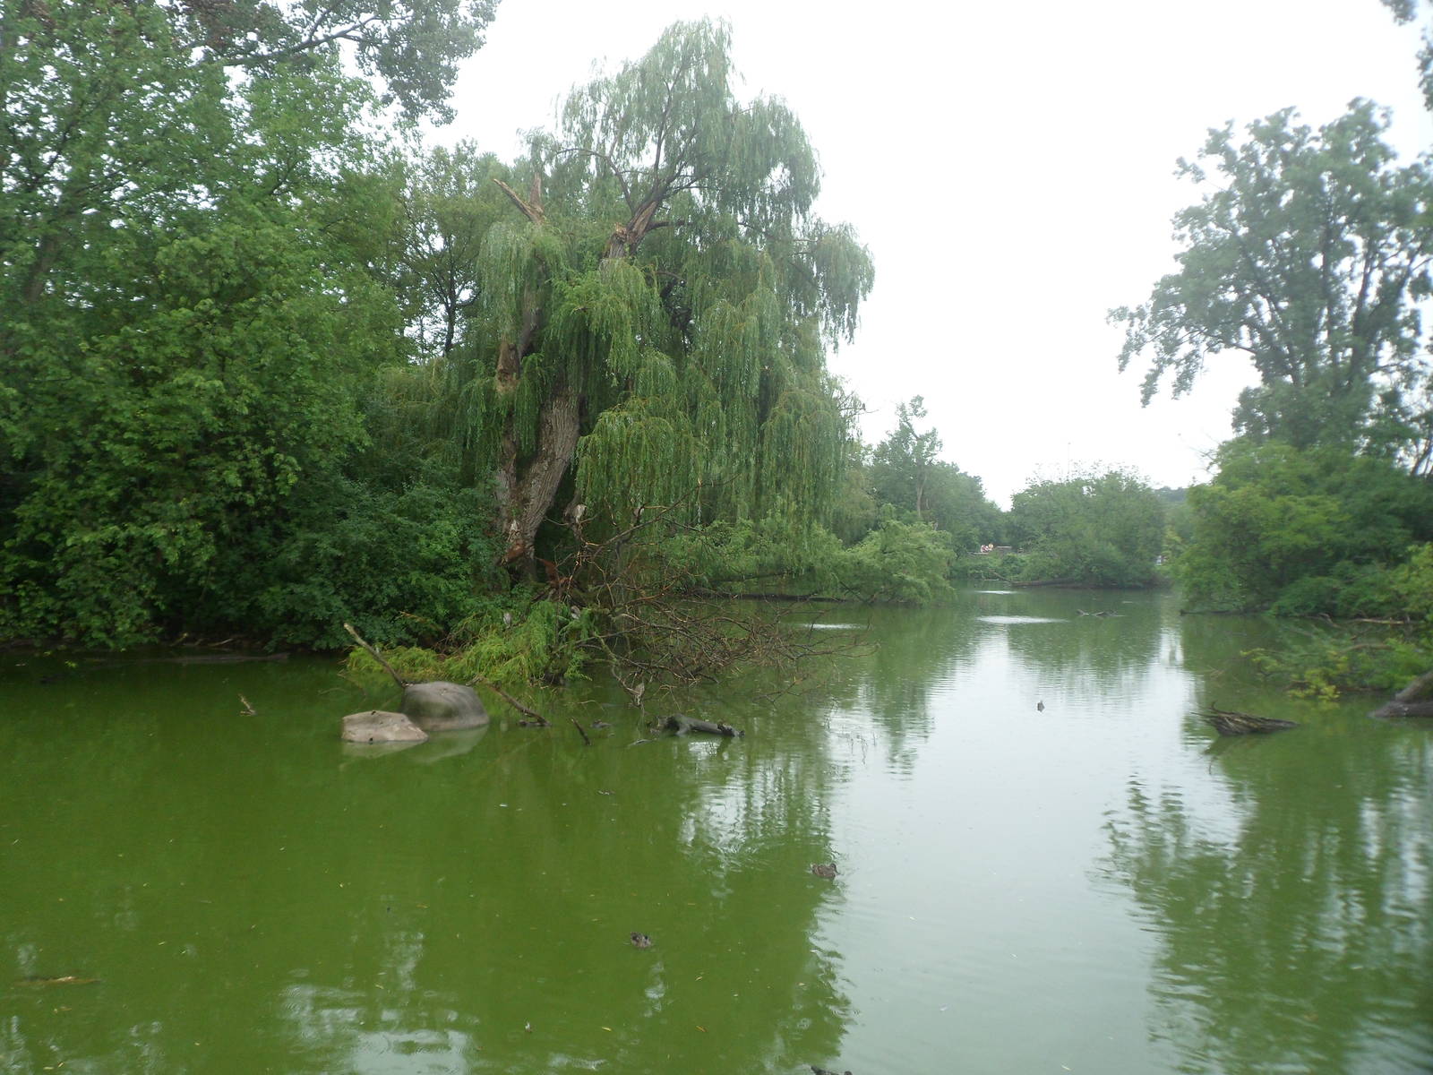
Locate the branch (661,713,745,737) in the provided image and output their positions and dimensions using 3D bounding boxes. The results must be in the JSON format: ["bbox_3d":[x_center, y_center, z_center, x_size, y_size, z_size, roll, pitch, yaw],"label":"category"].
[{"bbox_3d":[-0.284,3.887,23.172,1.680,0.460,0.500,2,1,0],"label":"branch"}]

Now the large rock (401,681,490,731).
[{"bbox_3d":[-5.649,3.514,23.410,1.700,0.920,1.450,1,1,-13],"label":"large rock"}]

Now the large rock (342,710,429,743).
[{"bbox_3d":[-6.527,3.655,22.083,1.620,0.600,1.150,1,1,-16],"label":"large rock"}]

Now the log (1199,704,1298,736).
[{"bbox_3d":[12.133,4.109,25.456,2.250,0.620,0.750,1,1,-22],"label":"log"}]

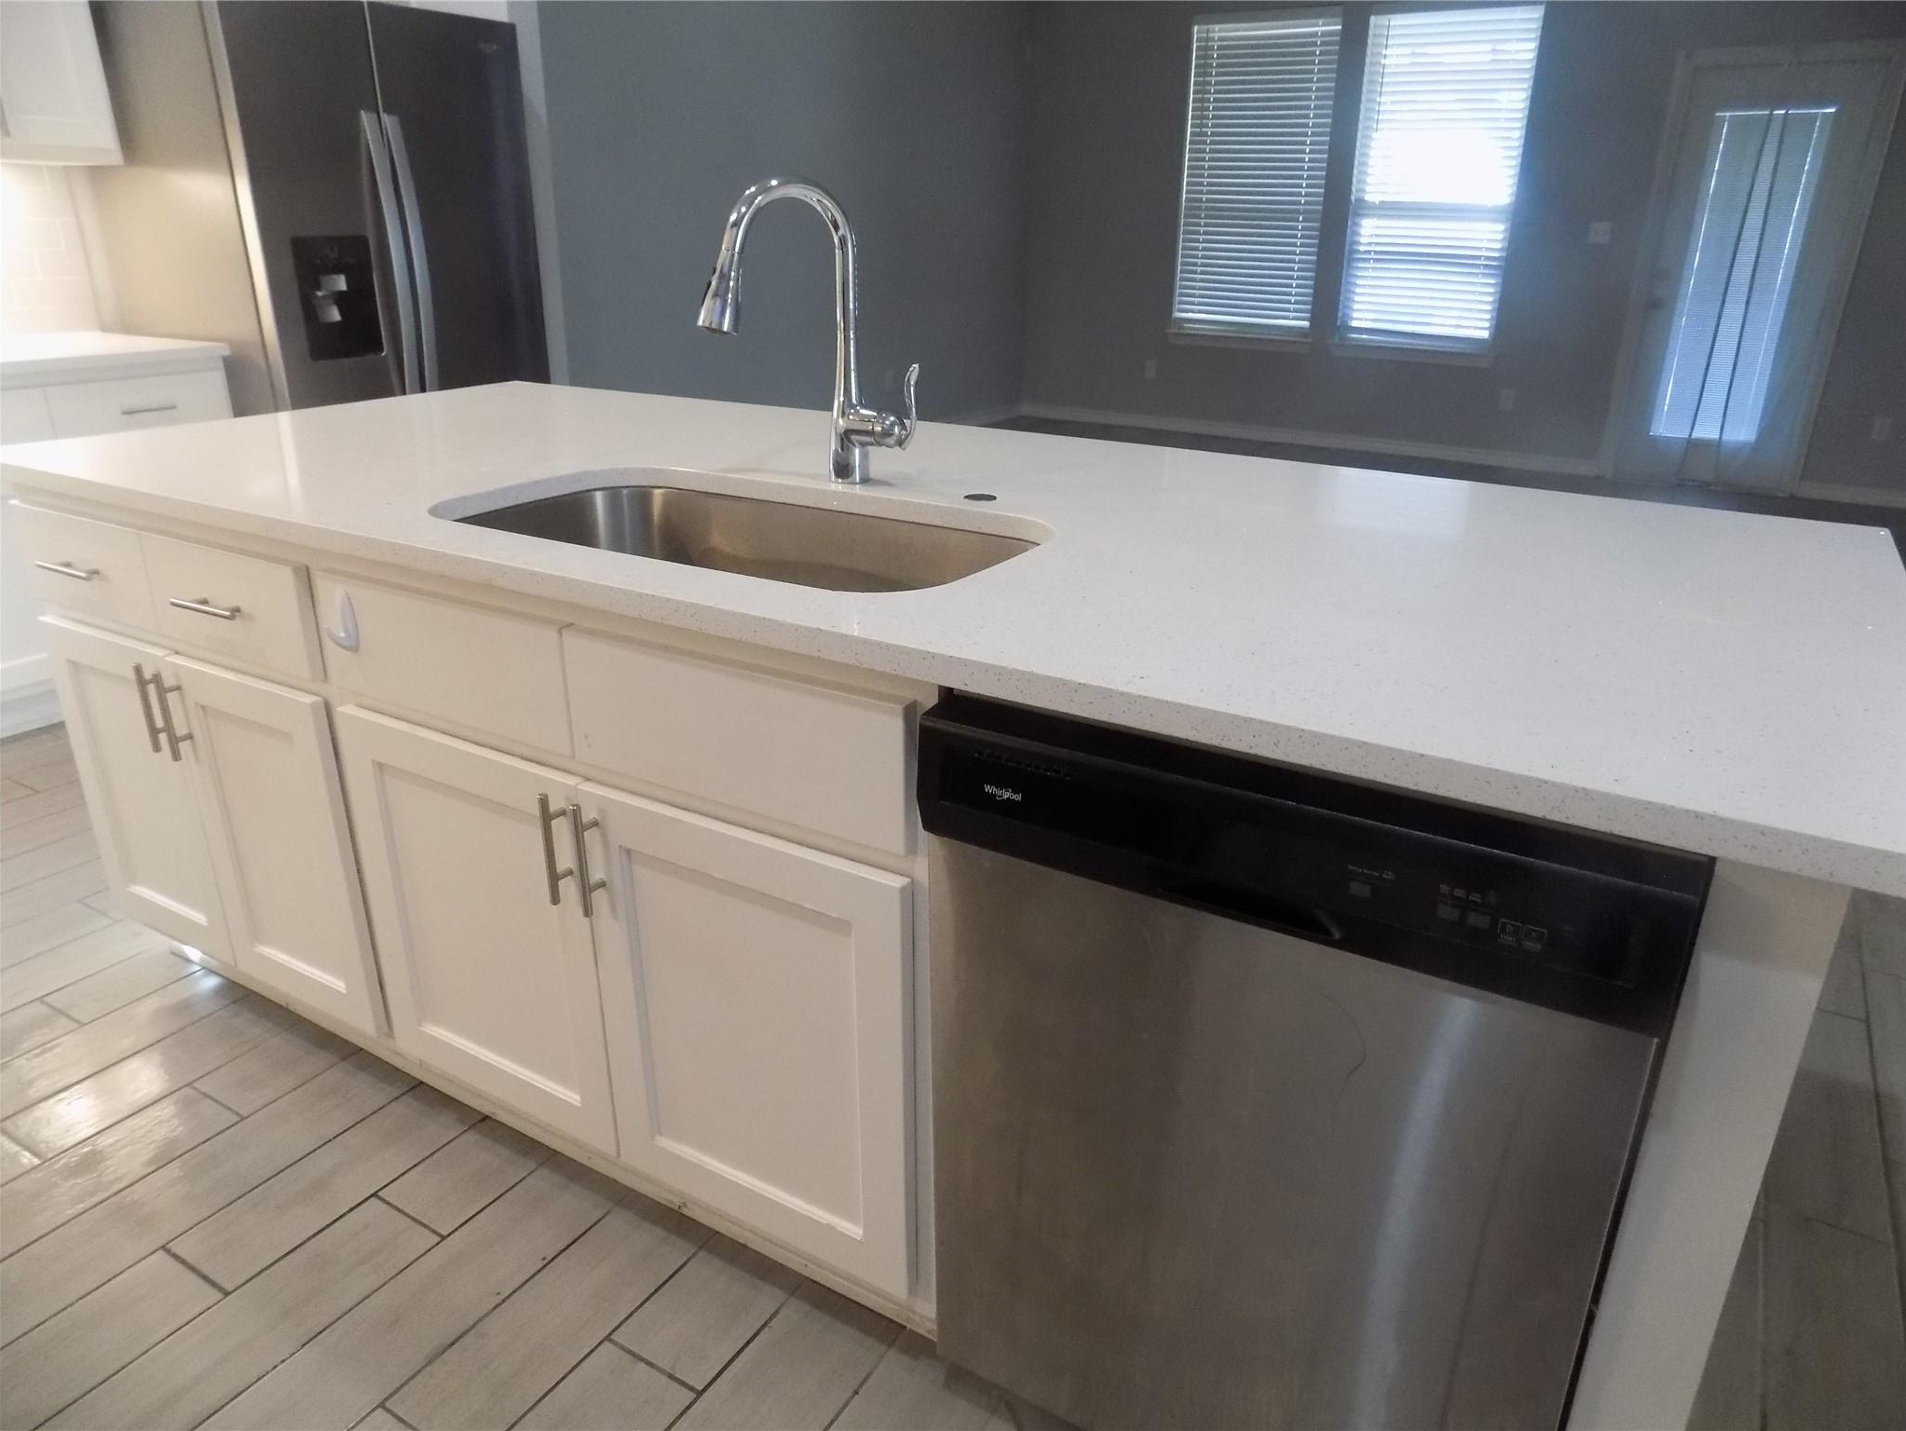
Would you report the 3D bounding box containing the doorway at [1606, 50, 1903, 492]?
[{"bbox_3d":[4.015,-2.216,6.440,0.934,2.103,0.120,13,24,29],"label":"doorway"}]

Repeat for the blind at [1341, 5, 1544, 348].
[{"bbox_3d":[2.683,-2.977,7.039,0.871,1.745,0.060,13,24,29],"label":"blind"}]

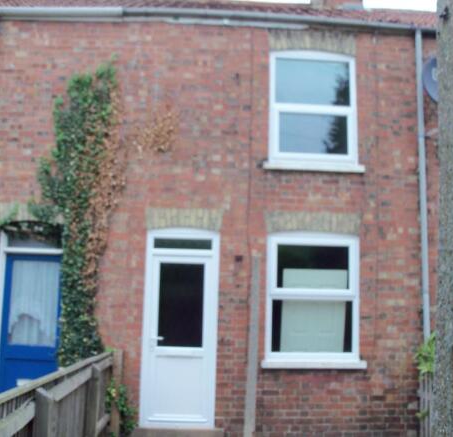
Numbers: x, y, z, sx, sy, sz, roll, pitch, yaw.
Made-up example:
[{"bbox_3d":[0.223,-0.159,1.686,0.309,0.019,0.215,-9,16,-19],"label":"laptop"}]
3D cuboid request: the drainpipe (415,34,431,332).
[{"bbox_3d":[2.433,0.082,7.248,0.080,5.167,0.080,2,-9,-3],"label":"drainpipe"}]

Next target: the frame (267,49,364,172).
[{"bbox_3d":[1.122,-1.375,7.497,1.289,1.593,0.150,2,-9,-3],"label":"frame"}]

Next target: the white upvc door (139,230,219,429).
[{"bbox_3d":[-0.545,1.269,6.987,0.887,2.340,0.090,2,-9,-3],"label":"white upvc door"}]

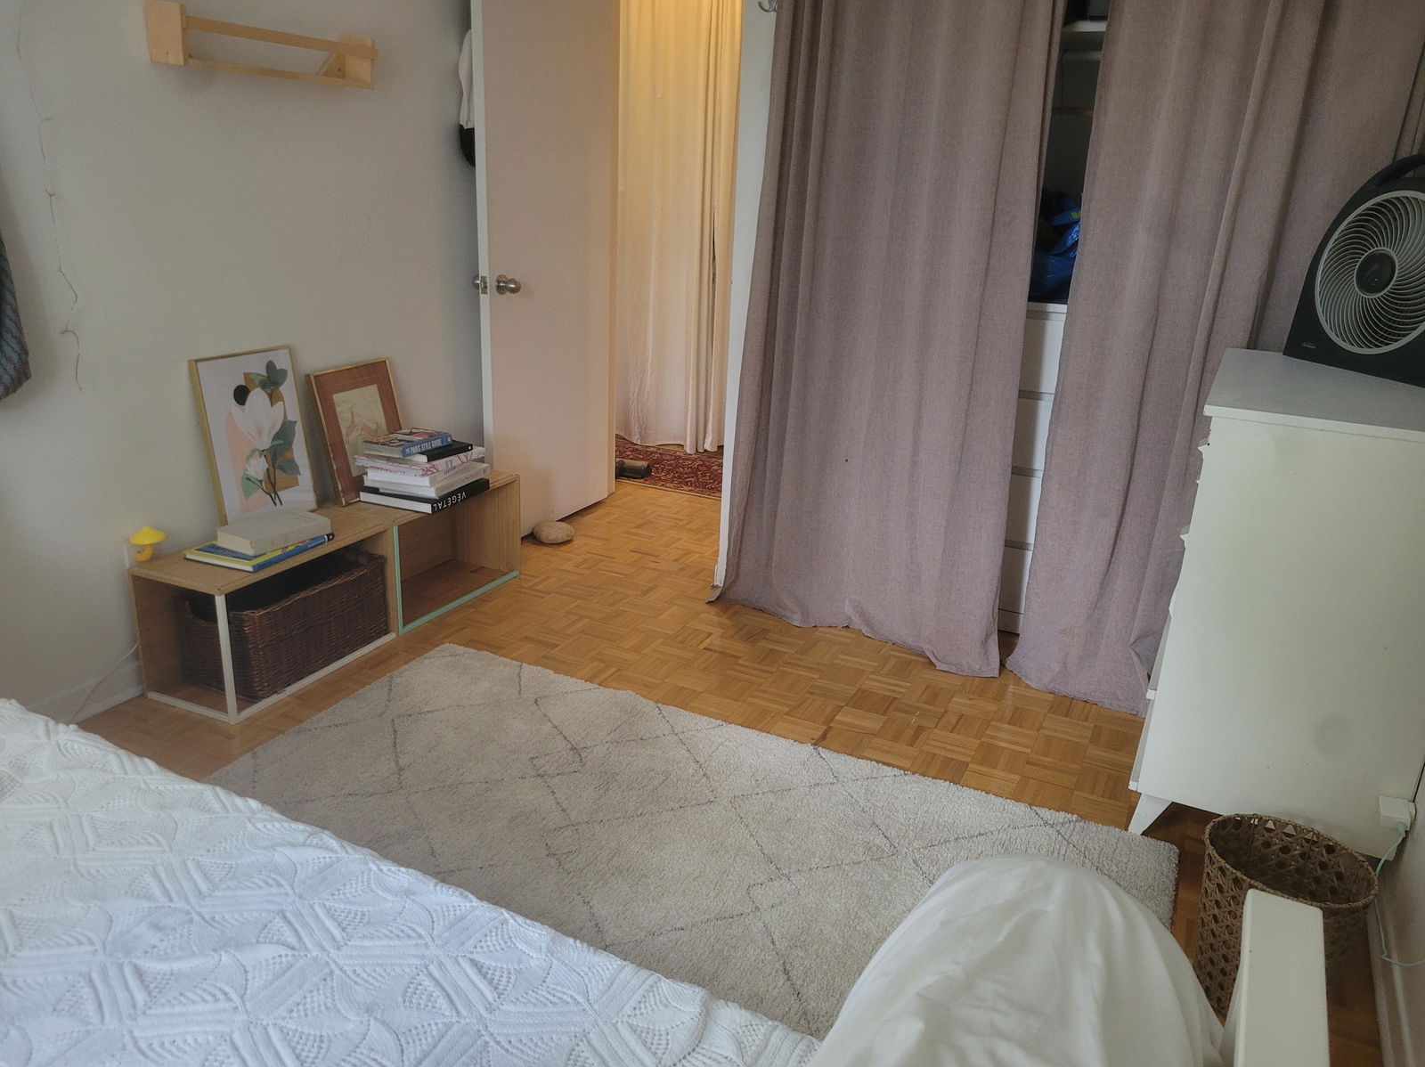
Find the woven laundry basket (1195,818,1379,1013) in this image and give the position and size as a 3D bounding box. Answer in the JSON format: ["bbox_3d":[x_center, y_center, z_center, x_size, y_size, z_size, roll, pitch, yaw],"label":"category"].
[{"bbox_3d":[0.956,0.675,1.831,0.258,0.280,0.258,11,20,24],"label":"woven laundry basket"}]

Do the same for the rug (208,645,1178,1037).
[{"bbox_3d":[-0.178,0.678,2.085,1.945,0.020,1.330,11,20,24],"label":"rug"}]

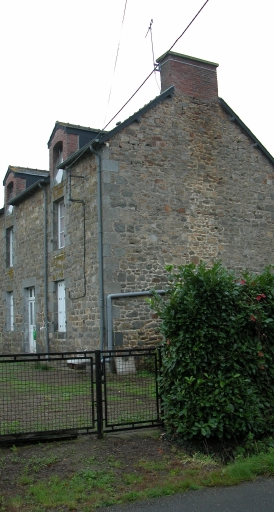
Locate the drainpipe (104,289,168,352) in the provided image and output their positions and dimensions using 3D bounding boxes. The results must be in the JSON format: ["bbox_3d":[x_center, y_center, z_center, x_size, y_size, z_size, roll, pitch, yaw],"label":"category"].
[{"bbox_3d":[0.075,1.983,14.958,2.100,2.080,0.140,2,-8,-30],"label":"drainpipe"}]

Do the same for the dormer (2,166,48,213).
[{"bbox_3d":[-4.819,-2.893,23.498,2.000,2.150,1.760,2,-8,-30],"label":"dormer"}]

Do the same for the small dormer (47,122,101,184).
[{"bbox_3d":[-1.961,-3.588,18.569,2.000,2.150,1.720,2,-8,-30],"label":"small dormer"}]

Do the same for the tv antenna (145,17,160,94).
[{"bbox_3d":[0.531,-6.579,17.222,0.300,2.250,1.100,-1,-7,-11],"label":"tv antenna"}]

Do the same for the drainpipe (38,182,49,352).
[{"bbox_3d":[-3.292,0.507,18.291,0.300,6.300,0.110,2,-8,-30],"label":"drainpipe"}]

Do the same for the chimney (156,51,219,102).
[{"bbox_3d":[1.773,-5.956,17.574,2.060,1.320,0.800,2,-8,-30],"label":"chimney"}]

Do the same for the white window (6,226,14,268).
[{"bbox_3d":[-5.439,-0.347,22.779,0.140,1.720,1.060,2,-8,-30],"label":"white window"}]

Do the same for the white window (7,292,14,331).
[{"bbox_3d":[-5.342,2.411,22.446,0.140,1.700,1.060,2,-8,-30],"label":"white window"}]

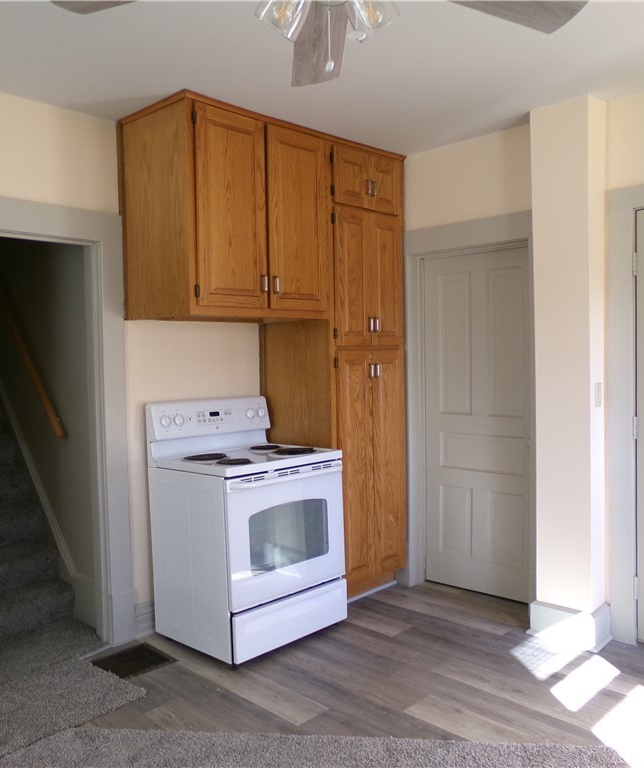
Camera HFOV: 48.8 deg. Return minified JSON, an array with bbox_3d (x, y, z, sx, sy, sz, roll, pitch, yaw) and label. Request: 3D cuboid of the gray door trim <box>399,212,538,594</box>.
[{"bbox_3d":[0.867,0.150,4.063,0.973,2.136,0.077,1,3,42],"label":"gray door trim"}]

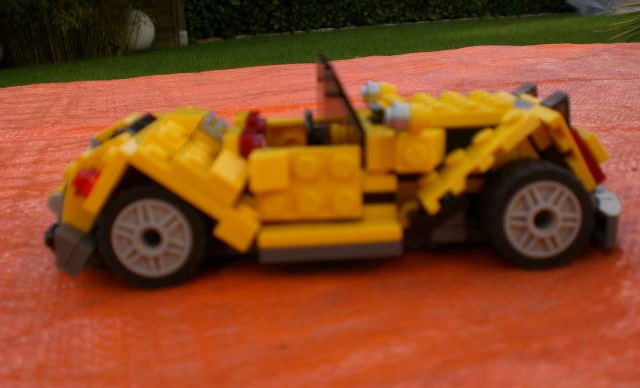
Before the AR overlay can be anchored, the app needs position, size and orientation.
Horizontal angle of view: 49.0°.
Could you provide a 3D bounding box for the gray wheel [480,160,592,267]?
[{"bbox_3d":[0.050,0.004,0.165,0.024,0.024,0.014,-3,14,-2],"label":"gray wheel"}]

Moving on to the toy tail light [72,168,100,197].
[{"bbox_3d":[-0.052,-0.003,0.160,0.005,0.008,0.007,29,11,-9],"label":"toy tail light"}]

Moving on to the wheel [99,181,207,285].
[{"bbox_3d":[-0.038,0.008,0.162,0.024,0.024,0.014,-3,14,-2],"label":"wheel"}]

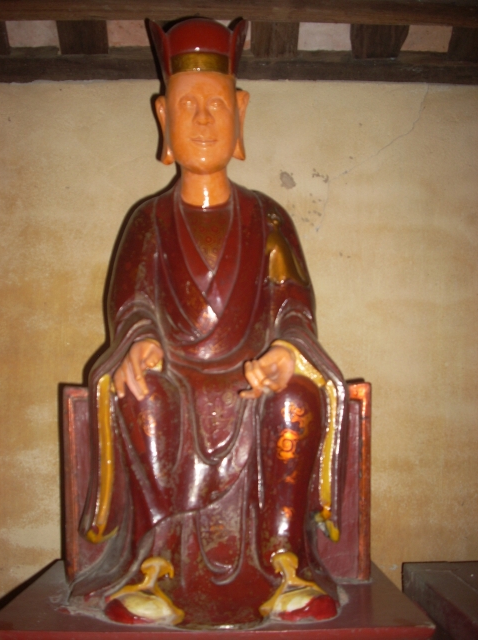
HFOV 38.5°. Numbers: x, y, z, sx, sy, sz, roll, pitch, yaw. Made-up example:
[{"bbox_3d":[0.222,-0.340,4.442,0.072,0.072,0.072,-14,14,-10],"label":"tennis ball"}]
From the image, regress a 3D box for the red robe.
[{"bbox_3d":[-0.050,0.110,1.575,0.570,0.970,0.530,0,-8,-3],"label":"red robe"}]

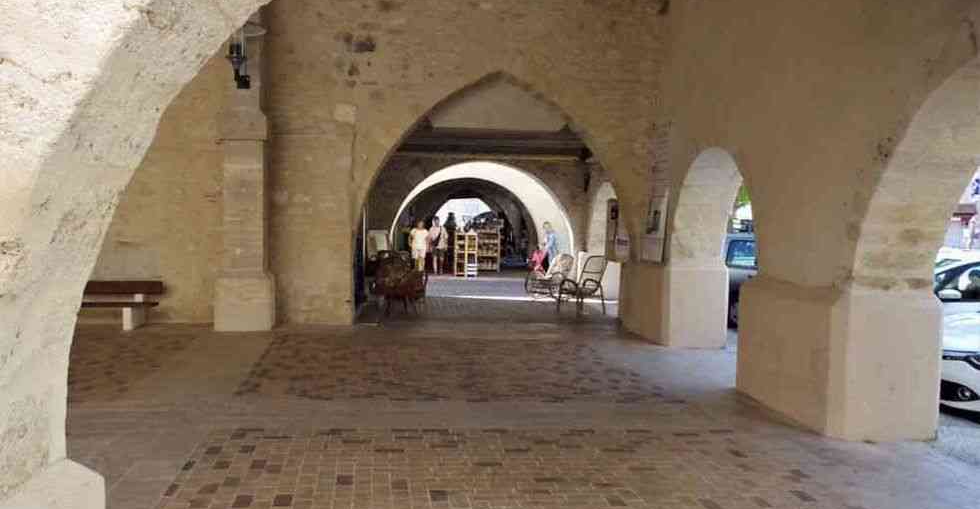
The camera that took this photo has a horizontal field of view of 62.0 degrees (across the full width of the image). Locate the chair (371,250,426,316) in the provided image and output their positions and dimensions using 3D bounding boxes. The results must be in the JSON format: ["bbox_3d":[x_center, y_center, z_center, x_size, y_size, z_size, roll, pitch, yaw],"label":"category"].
[{"bbox_3d":[-1.565,0.471,14.118,0.780,1.000,0.800,-1,3,-27],"label":"chair"}]

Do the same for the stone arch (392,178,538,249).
[{"bbox_3d":[-0.731,-1.101,23.023,4.132,2.158,0.900,0,3,-8],"label":"stone arch"}]

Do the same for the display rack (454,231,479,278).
[{"bbox_3d":[-0.649,-0.037,22.060,0.620,1.220,0.380,0,3,-8],"label":"display rack"}]

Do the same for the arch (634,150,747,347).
[{"bbox_3d":[3.139,0.005,10.433,0.780,2.700,3.900,0,3,-7],"label":"arch"}]

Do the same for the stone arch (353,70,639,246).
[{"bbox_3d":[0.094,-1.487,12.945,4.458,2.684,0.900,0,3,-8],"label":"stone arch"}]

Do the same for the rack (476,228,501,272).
[{"bbox_3d":[-0.037,-0.152,24.507,0.720,1.360,0.420,0,3,-6],"label":"rack"}]

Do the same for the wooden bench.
[{"bbox_3d":[-5.690,0.708,11.519,1.950,0.700,0.580,0,3,-8],"label":"wooden bench"}]

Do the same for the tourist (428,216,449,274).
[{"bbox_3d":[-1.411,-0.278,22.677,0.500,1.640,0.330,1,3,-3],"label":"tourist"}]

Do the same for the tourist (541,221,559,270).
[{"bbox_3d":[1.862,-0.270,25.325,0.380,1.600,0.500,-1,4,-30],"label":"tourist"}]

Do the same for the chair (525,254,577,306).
[{"bbox_3d":[1.251,0.482,16.464,0.900,1.020,0.620,-1,4,-35],"label":"chair"}]

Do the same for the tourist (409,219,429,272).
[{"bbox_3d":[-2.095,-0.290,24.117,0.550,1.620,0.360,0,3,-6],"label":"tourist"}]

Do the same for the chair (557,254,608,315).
[{"bbox_3d":[1.679,0.578,14.869,0.680,1.020,0.600,-2,4,-41],"label":"chair"}]

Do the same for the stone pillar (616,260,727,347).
[{"bbox_3d":[2.841,0.669,12.633,0.850,1.130,2.060,0,3,-7],"label":"stone pillar"}]

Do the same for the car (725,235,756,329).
[{"bbox_3d":[5.977,0.493,15.751,4.200,1.620,1.780,-2,4,-37],"label":"car"}]

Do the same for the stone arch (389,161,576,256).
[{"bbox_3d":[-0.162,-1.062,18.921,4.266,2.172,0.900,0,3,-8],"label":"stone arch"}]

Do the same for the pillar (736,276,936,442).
[{"bbox_3d":[2.988,0.778,7.195,0.843,1.200,1.902,0,3,-6],"label":"pillar"}]

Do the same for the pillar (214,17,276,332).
[{"bbox_3d":[-3.611,-1.240,12.086,0.830,4.700,0.640,0,3,-7],"label":"pillar"}]

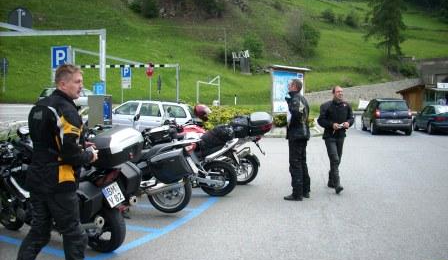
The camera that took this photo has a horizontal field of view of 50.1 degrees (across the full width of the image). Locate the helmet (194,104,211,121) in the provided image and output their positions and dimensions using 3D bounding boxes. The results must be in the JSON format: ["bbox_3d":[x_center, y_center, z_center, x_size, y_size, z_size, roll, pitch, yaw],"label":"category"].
[{"bbox_3d":[-0.400,-0.325,9.000,0.330,0.270,0.260,2,4,37],"label":"helmet"}]

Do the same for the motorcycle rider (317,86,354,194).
[{"bbox_3d":[1.830,0.131,7.830,0.580,1.740,0.460,-1,3,-11],"label":"motorcycle rider"}]

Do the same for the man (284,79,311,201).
[{"bbox_3d":[1.100,0.137,7.200,0.400,1.800,0.500,1,3,13],"label":"man"}]

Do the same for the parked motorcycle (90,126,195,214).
[{"bbox_3d":[-1.290,0.460,6.650,2.180,1.220,0.880,2,4,31],"label":"parked motorcycle"}]

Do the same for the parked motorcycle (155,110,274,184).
[{"bbox_3d":[-0.265,0.305,8.650,2.200,1.300,0.860,2,4,27],"label":"parked motorcycle"}]

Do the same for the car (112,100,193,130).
[{"bbox_3d":[-2.600,-0.243,16.700,4.400,1.470,1.700,1,4,24],"label":"car"}]

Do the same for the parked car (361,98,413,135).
[{"bbox_3d":[7.500,-0.662,22.600,1.770,1.630,4.250,0,3,8],"label":"parked car"}]

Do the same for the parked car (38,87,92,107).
[{"bbox_3d":[-9.174,-1.784,29.042,4.100,1.460,1.700,0,3,-6],"label":"parked car"}]

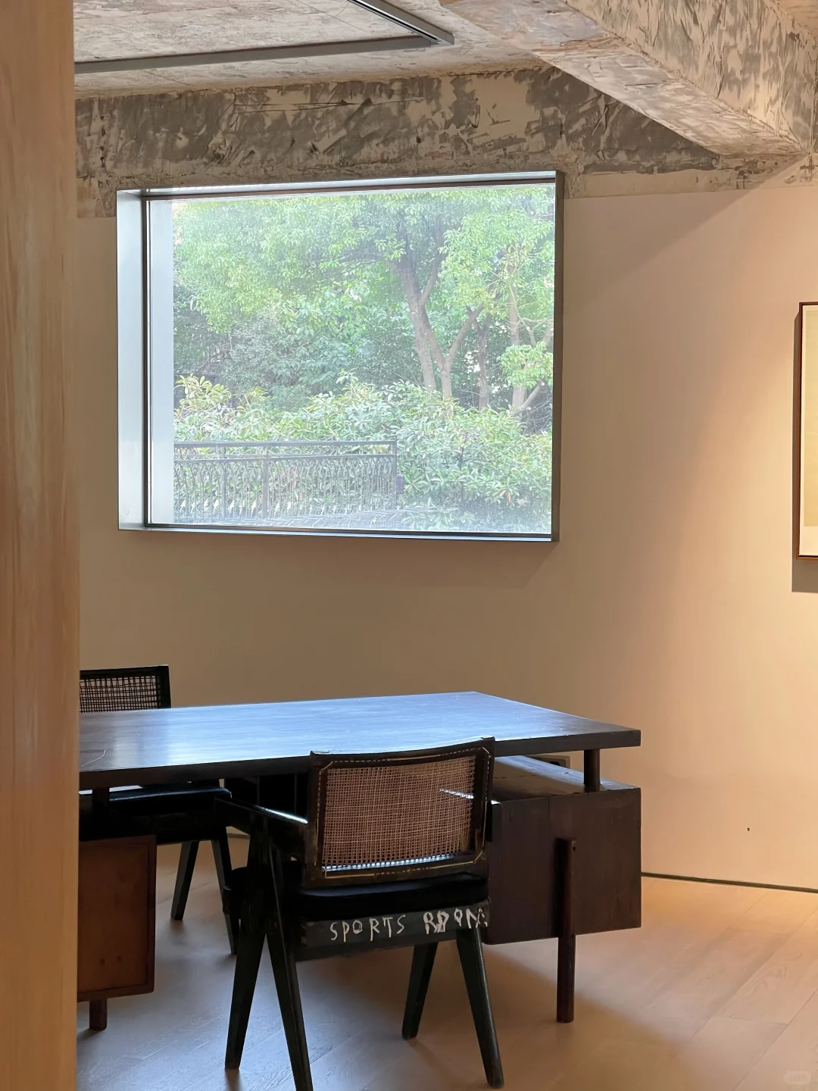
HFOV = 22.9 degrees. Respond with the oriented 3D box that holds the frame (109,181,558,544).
[{"bbox_3d":[-0.257,-0.664,7.240,1.691,1.250,0.190,2,3,22],"label":"frame"}]

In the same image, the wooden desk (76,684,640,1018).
[{"bbox_3d":[-0.400,0.840,5.218,1.780,0.738,0.889,-1,4,-27],"label":"wooden desk"}]

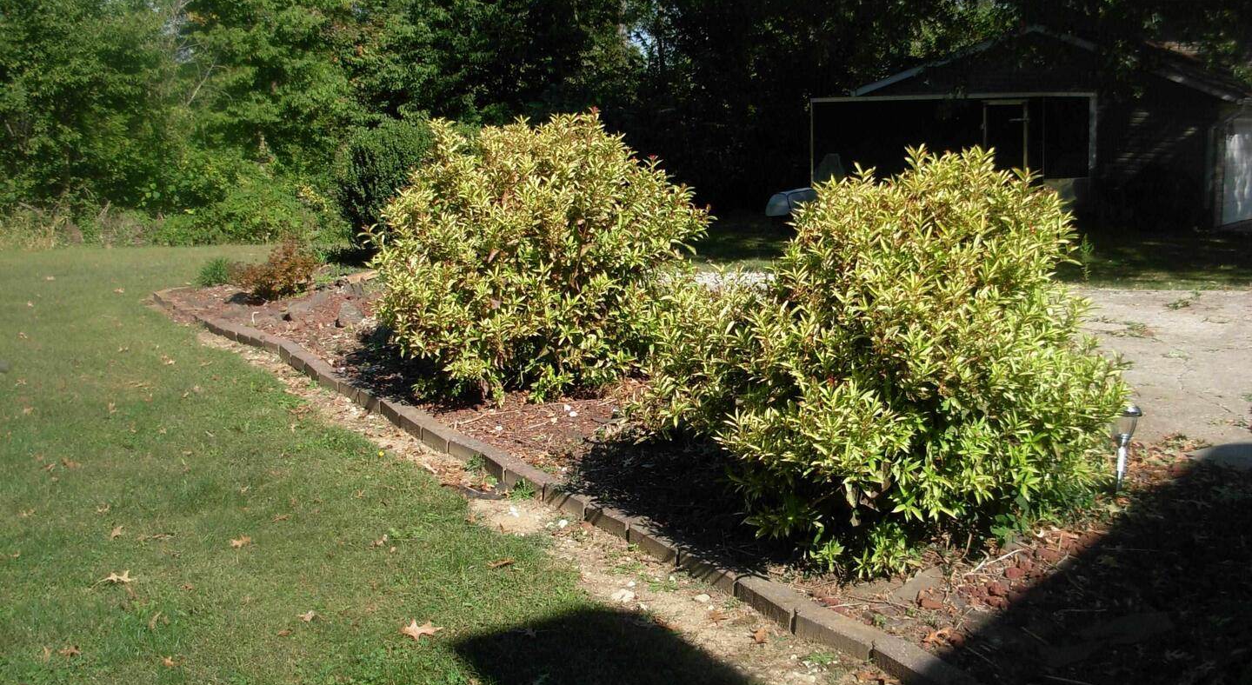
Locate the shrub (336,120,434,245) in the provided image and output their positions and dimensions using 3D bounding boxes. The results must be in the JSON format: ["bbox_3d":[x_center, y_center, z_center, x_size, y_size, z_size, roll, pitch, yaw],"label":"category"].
[{"bbox_3d":[-2.950,-2.013,18.081,1.800,1.700,1.700,-2,9,-9],"label":"shrub"}]

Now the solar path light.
[{"bbox_3d":[2.004,0.434,5.536,0.115,0.345,0.115,5,10,19],"label":"solar path light"}]

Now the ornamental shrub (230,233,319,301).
[{"bbox_3d":[-3.444,-0.773,13.361,0.820,0.570,0.700,-3,9,-14],"label":"ornamental shrub"}]

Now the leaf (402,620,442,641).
[{"bbox_3d":[-0.625,0.882,4.208,0.130,0.025,0.090,-2,9,-9],"label":"leaf"}]

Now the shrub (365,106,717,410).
[{"bbox_3d":[-0.540,-0.574,8.346,1.900,1.570,1.700,-2,9,-4],"label":"shrub"}]

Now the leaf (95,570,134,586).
[{"bbox_3d":[-1.774,0.815,4.768,0.130,0.030,0.060,-4,9,-21],"label":"leaf"}]

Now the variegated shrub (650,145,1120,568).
[{"bbox_3d":[0.969,-0.039,5.185,1.720,1.400,1.500,1,9,11],"label":"variegated shrub"}]

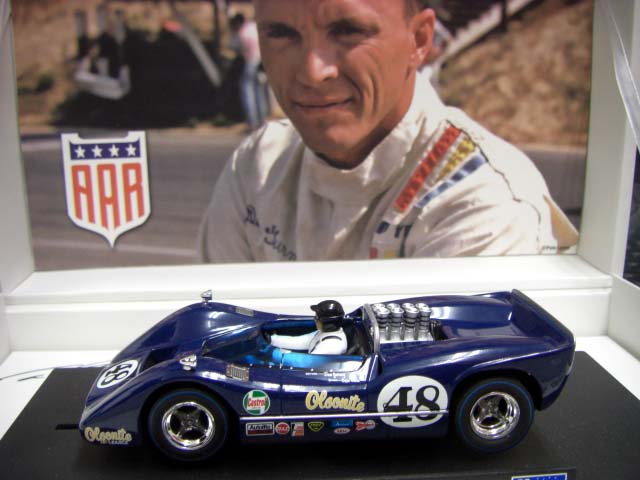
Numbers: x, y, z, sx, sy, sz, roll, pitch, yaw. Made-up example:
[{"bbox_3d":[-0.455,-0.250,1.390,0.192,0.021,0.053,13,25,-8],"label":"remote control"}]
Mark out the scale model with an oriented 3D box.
[{"bbox_3d":[0.001,0.032,0.199,0.125,0.031,0.062,-1,12,-4],"label":"scale model"}]

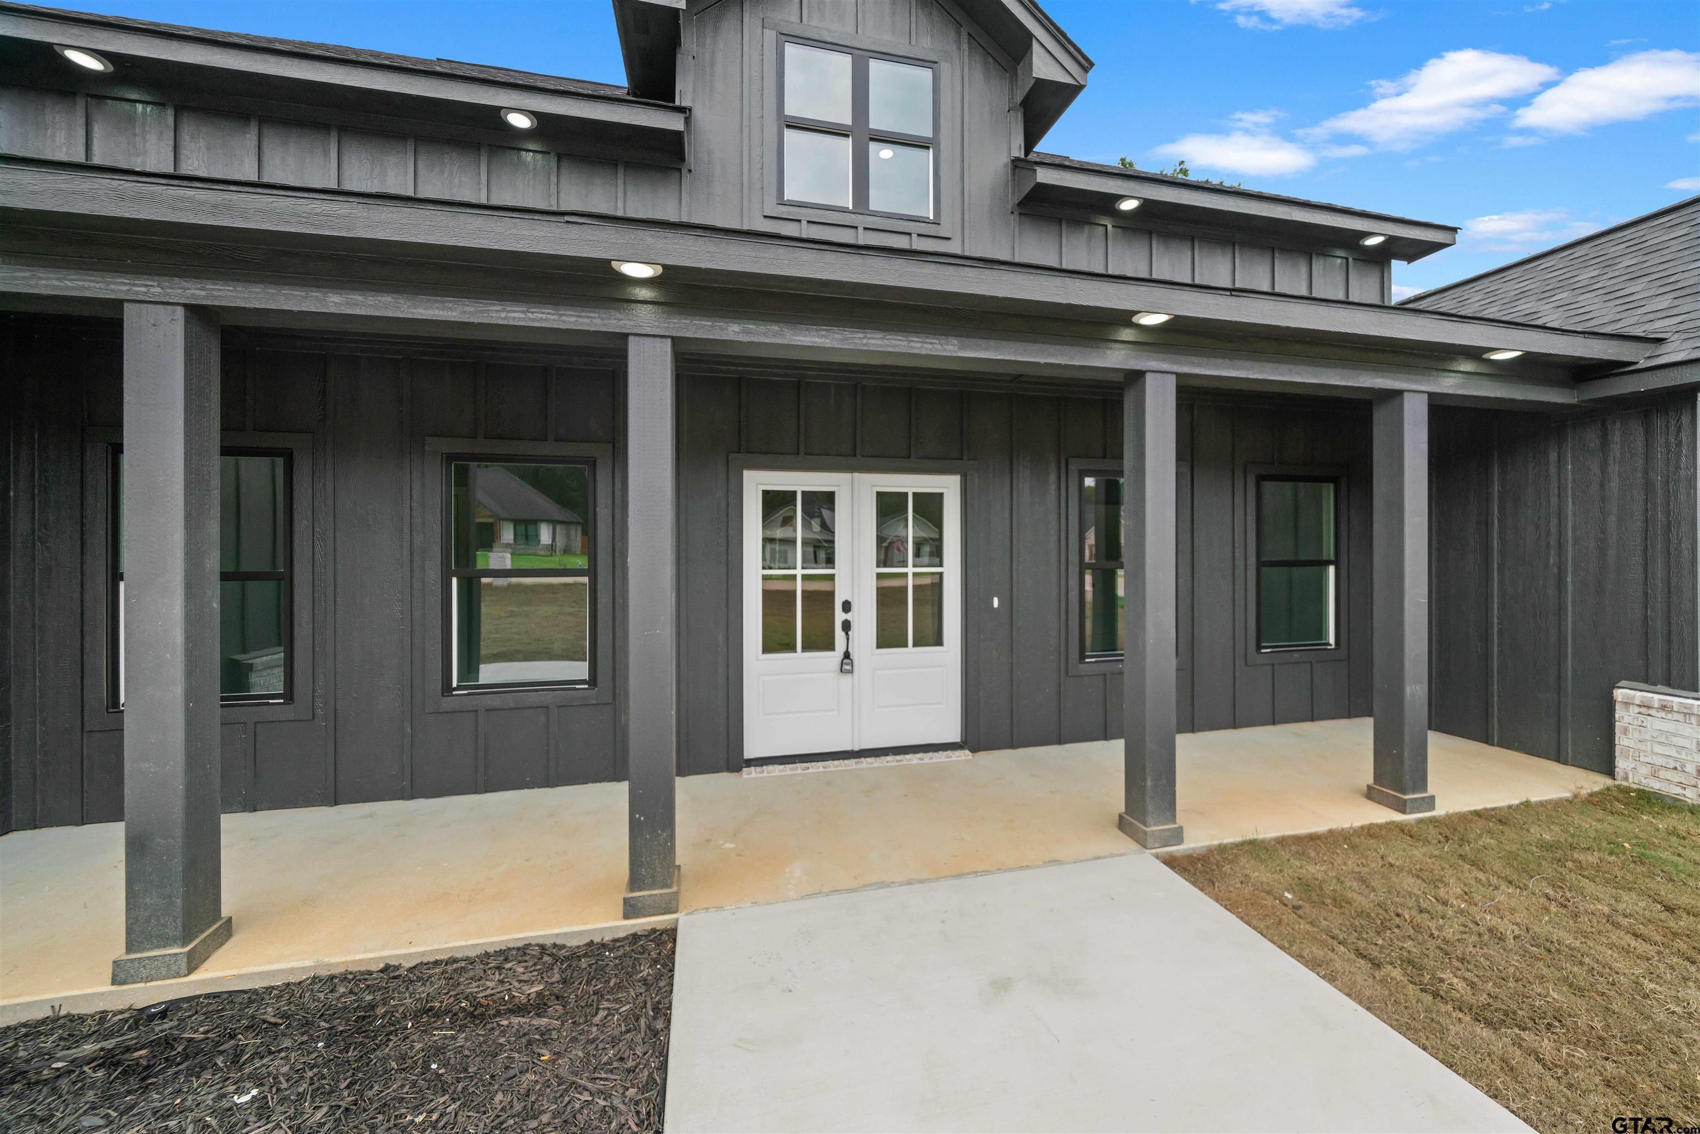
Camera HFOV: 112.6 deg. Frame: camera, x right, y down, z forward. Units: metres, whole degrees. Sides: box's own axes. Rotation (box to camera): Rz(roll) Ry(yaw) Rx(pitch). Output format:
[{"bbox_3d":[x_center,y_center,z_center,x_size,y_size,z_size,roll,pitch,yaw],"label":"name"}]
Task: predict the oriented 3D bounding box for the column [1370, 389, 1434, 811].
[{"bbox_3d":[3.370,0.212,3.475,0.217,2.497,0.215,-1,0,-12],"label":"column"}]

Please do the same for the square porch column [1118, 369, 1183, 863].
[{"bbox_3d":[1.637,0.228,3.097,0.217,2.497,0.215,-1,0,-12],"label":"square porch column"}]

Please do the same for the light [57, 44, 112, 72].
[{"bbox_3d":[-3.988,-2.638,2.954,0.175,0.030,0.175,-1,0,-12],"label":"light"}]

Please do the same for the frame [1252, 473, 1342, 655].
[{"bbox_3d":[3.933,-0.011,4.975,0.900,1.520,0.090,-1,0,-12],"label":"frame"}]

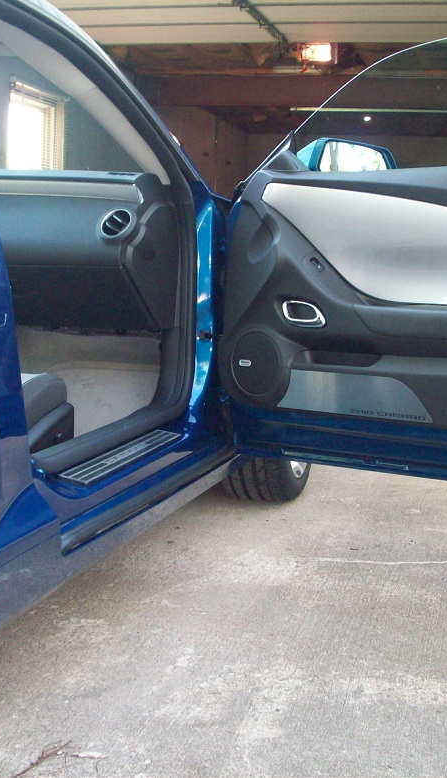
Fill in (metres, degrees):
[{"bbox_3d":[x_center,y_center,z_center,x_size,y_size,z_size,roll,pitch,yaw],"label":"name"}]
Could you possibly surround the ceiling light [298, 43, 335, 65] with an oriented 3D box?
[{"bbox_3d":[0.654,-2.361,7.800,0.245,0.150,0.150,3,7,11],"label":"ceiling light"}]

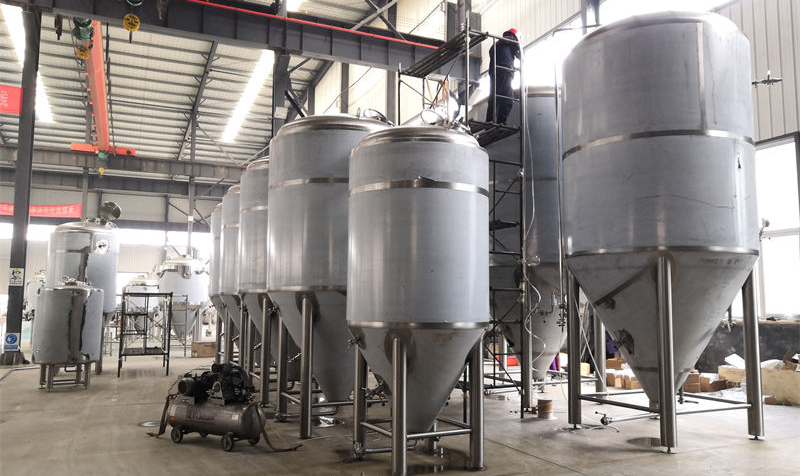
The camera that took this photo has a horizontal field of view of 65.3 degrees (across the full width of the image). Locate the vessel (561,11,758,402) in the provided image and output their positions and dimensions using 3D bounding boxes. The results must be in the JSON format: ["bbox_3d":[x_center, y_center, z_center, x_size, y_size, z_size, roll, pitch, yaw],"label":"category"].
[{"bbox_3d":[3.122,-0.143,7.641,2.166,4.951,2.166,3,-6,-26],"label":"vessel"}]

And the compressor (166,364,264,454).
[{"bbox_3d":[-2.151,1.928,7.295,1.278,0.921,0.432,-3,-7,30],"label":"compressor"}]

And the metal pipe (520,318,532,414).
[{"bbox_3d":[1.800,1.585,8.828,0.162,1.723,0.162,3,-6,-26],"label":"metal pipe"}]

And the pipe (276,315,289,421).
[{"bbox_3d":[-1.619,1.777,8.768,0.129,1.527,0.129,4,-7,-28],"label":"pipe"}]

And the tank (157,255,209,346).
[{"bbox_3d":[-7.117,2.149,20.534,1.560,3.071,1.560,2,-6,-19],"label":"tank"}]

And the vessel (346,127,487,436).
[{"bbox_3d":[0.193,0.546,6.673,1.511,3.586,1.511,0,-6,0],"label":"vessel"}]

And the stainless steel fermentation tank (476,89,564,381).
[{"bbox_3d":[2.116,0.108,9.891,2.166,4.873,2.166,3,-6,-26],"label":"stainless steel fermentation tank"}]

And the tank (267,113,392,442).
[{"bbox_3d":[-0.816,0.392,8.610,1.992,4.266,1.992,0,-6,0],"label":"tank"}]

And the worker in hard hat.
[{"bbox_3d":[1.548,-2.420,9.567,0.460,1.660,0.500,6,-8,-43],"label":"worker in hard hat"}]

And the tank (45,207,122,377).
[{"bbox_3d":[-6.603,1.069,13.026,1.309,3.445,1.309,3,-6,-26],"label":"tank"}]

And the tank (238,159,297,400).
[{"bbox_3d":[-1.697,0.570,9.824,1.673,3.888,1.673,3,-6,-26],"label":"tank"}]

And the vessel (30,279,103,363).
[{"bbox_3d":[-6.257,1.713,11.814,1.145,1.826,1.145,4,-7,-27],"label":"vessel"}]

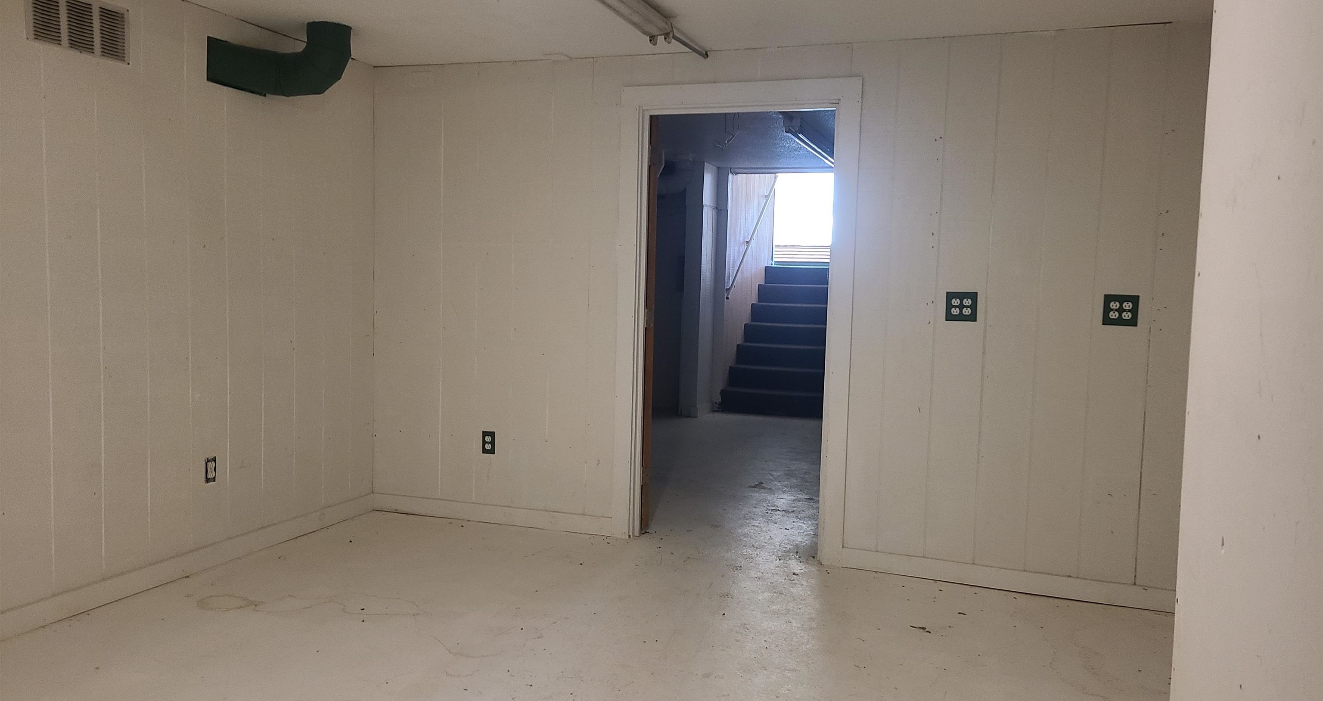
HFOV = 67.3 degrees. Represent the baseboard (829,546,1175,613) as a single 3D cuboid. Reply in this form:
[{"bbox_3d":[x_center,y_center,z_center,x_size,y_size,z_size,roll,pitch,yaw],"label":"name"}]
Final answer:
[{"bbox_3d":[1.398,0.941,4.105,1.329,0.089,0.018,3,5,23],"label":"baseboard"}]

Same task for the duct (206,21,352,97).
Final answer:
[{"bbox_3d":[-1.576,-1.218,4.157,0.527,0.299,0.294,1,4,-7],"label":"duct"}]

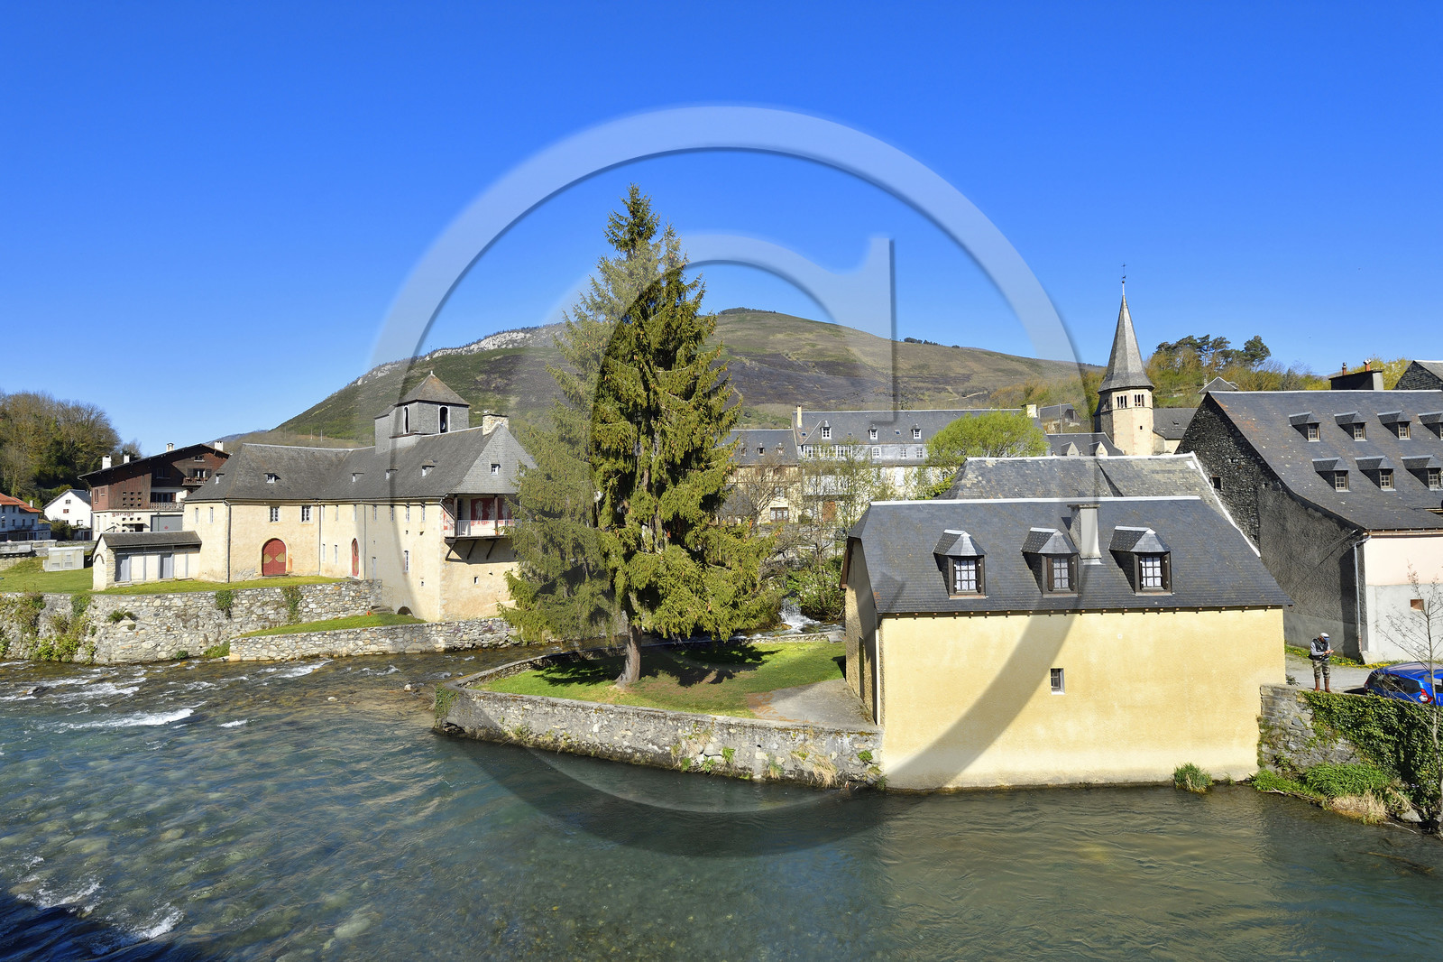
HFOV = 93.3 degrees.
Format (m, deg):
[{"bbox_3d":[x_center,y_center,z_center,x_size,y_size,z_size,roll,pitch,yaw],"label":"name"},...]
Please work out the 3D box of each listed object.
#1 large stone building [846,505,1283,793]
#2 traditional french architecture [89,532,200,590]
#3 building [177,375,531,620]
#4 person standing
[{"bbox_3d":[10.690,4.923,23.094,12.400,8.680,5.700,-1,-2,-2],"label":"large stone building"},{"bbox_3d":[-36.809,5.009,43.750,2.670,3.450,4.800,-2,-3,31],"label":"traditional french architecture"},{"bbox_3d":[-26.146,0.461,50.674,25.600,17.300,17.200,-2,-2,40],"label":"building"},{"bbox_3d":[17.610,5.326,20.000,0.520,1.710,0.420,0,-2,-7],"label":"person standing"}]

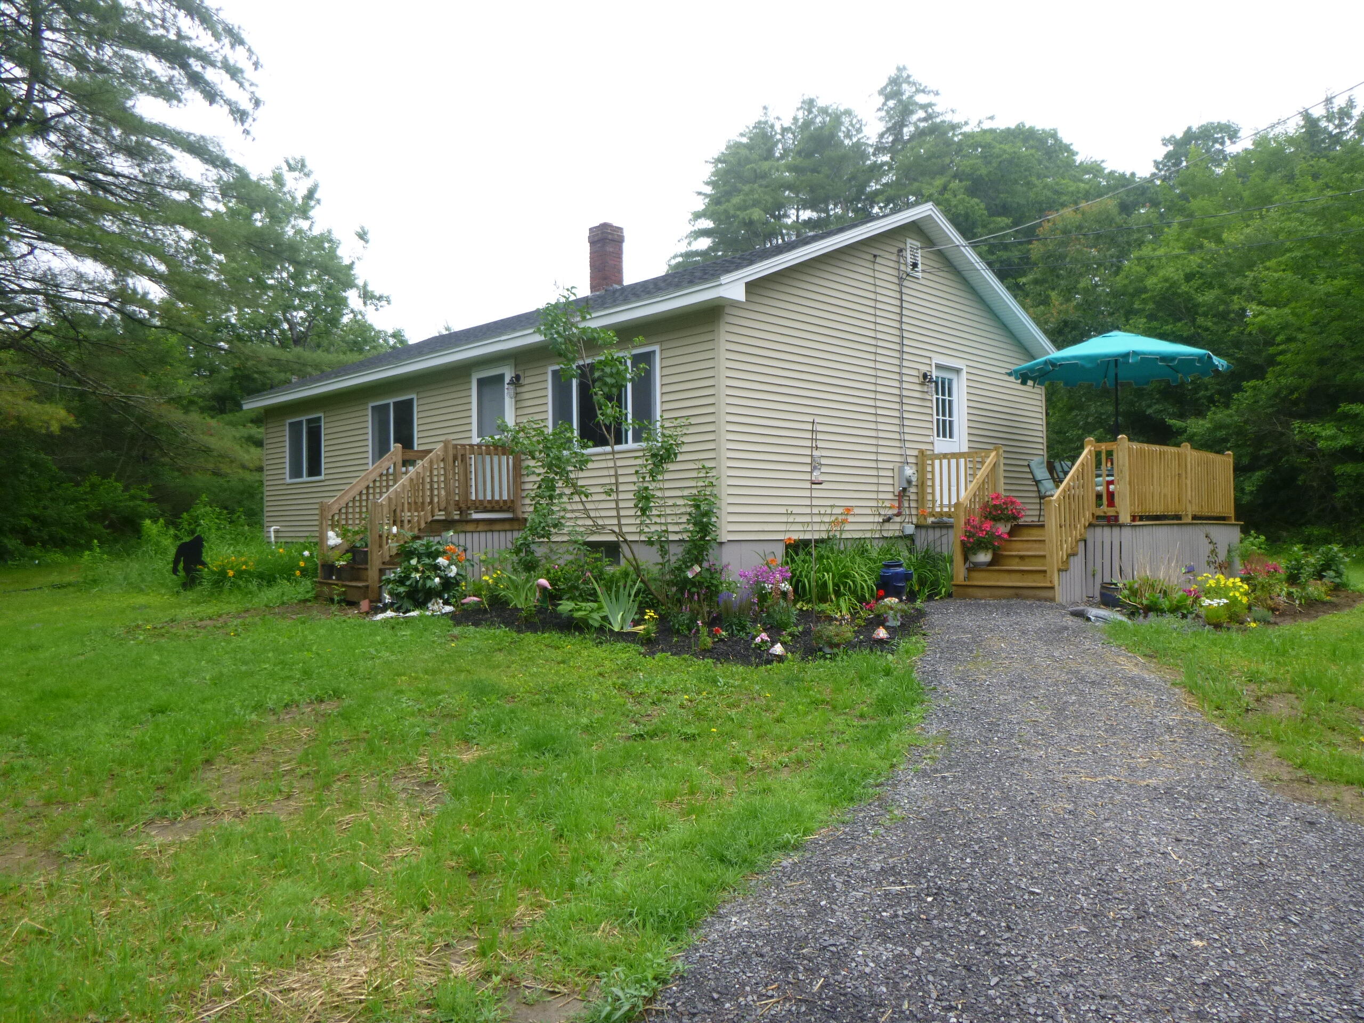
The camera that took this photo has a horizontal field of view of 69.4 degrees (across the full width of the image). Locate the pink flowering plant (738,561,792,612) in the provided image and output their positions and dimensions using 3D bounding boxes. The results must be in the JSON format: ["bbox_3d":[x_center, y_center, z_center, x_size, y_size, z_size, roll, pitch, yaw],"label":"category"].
[{"bbox_3d":[0.877,0.799,10.400,0.570,0.560,0.500,-1,-1,5],"label":"pink flowering plant"}]

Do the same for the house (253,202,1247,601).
[{"bbox_3d":[-0.746,-2.018,17.078,10.643,6.455,15.493,0,-1,-45],"label":"house"}]

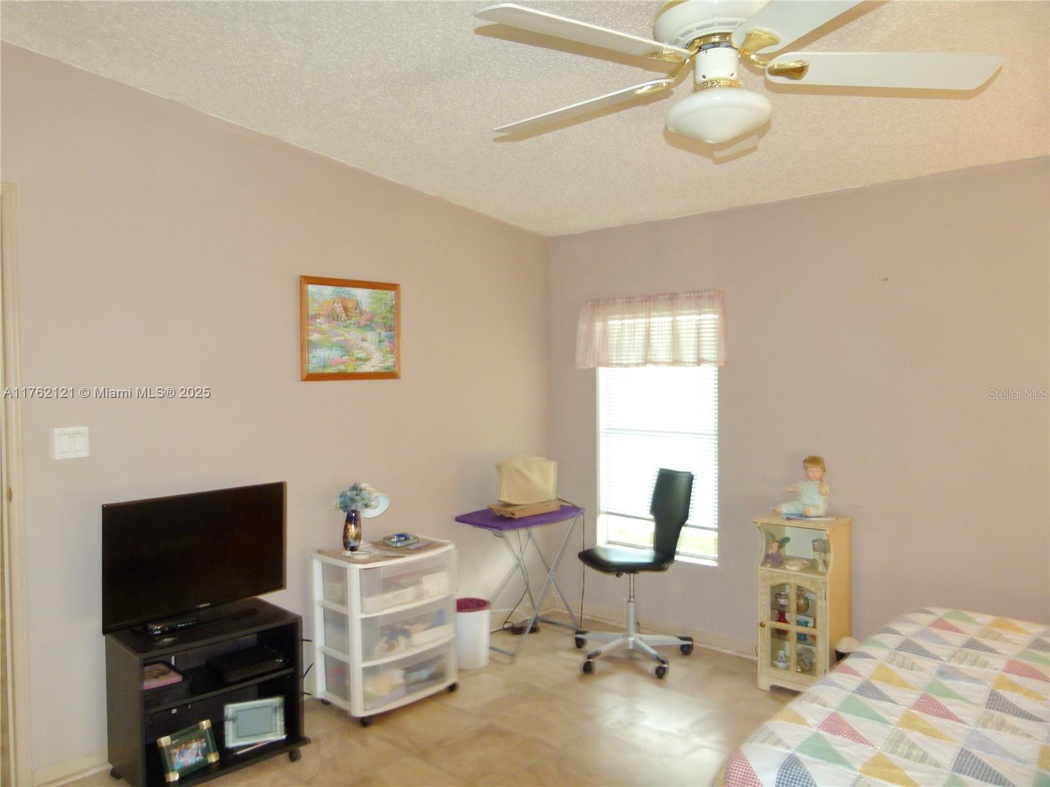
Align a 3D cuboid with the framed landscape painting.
[{"bbox_3d":[-0.827,-0.308,3.685,0.028,0.486,0.573,1,2,43],"label":"framed landscape painting"}]

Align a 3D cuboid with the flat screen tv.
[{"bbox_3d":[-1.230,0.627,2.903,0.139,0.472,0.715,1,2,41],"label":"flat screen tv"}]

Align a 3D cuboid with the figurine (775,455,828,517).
[{"bbox_3d":[1.284,0.430,3.516,0.229,0.270,0.179,0,2,29],"label":"figurine"}]

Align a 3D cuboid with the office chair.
[{"bbox_3d":[0.561,0.882,3.924,0.626,0.983,0.596,-1,2,-18],"label":"office chair"}]

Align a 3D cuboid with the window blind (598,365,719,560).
[{"bbox_3d":[0.759,0.249,4.284,0.785,1.192,0.045,1,2,43],"label":"window blind"}]

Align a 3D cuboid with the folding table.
[{"bbox_3d":[0.003,1.022,4.199,0.477,0.695,0.685,1,2,43],"label":"folding table"}]

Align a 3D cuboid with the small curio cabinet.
[{"bbox_3d":[1.304,0.977,3.535,0.340,0.805,0.333,1,2,40],"label":"small curio cabinet"}]

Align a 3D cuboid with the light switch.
[{"bbox_3d":[-1.669,0.184,2.799,0.012,0.114,0.114,1,2,43],"label":"light switch"}]

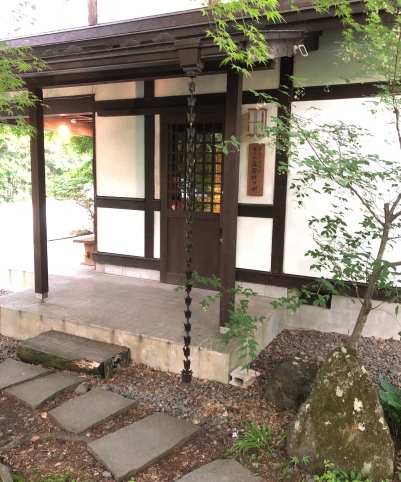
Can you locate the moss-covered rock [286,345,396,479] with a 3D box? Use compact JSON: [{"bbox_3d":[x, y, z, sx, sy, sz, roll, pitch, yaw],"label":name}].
[{"bbox_3d":[0.847,0.966,2.573,0.620,0.660,0.440,4,8,18],"label":"moss-covered rock"}]

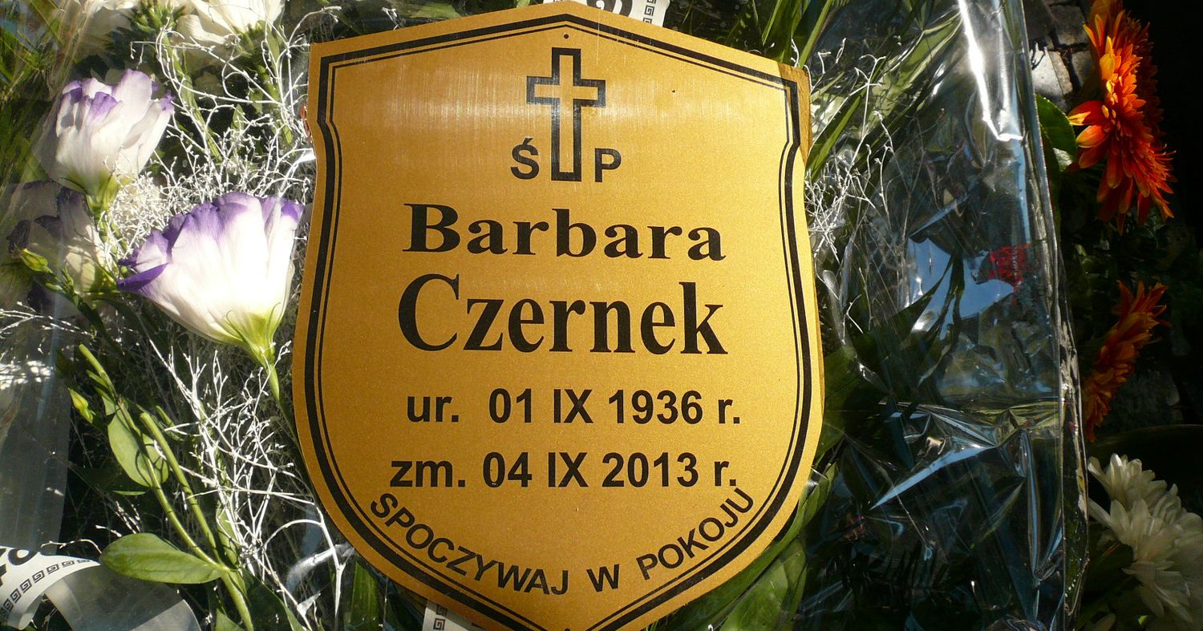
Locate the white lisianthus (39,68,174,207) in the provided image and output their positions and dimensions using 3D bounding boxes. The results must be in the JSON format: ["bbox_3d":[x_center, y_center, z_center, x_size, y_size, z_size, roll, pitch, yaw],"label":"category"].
[{"bbox_3d":[-0.225,-0.080,0.440,0.058,0.060,0.057,5,6,0],"label":"white lisianthus"}]

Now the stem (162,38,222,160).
[{"bbox_3d":[-0.189,-0.099,0.450,0.005,0.059,0.005,-20,15,0],"label":"stem"}]

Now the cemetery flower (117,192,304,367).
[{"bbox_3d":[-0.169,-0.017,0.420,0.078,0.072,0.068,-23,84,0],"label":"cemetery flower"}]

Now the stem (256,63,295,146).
[{"bbox_3d":[-0.150,-0.098,0.450,0.005,0.041,0.005,-16,14,0],"label":"stem"}]

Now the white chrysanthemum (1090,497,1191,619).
[{"bbox_3d":[0.284,0.127,0.510,0.042,0.062,0.062,-34,0,18],"label":"white chrysanthemum"}]

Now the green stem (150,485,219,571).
[{"bbox_3d":[-0.188,0.096,0.440,0.006,0.049,0.006,-33,12,0],"label":"green stem"}]

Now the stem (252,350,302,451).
[{"bbox_3d":[-0.141,0.037,0.430,0.006,0.048,0.006,-14,14,0],"label":"stem"}]

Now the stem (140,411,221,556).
[{"bbox_3d":[-0.188,0.076,0.435,0.005,0.074,0.005,-22,12,0],"label":"stem"}]

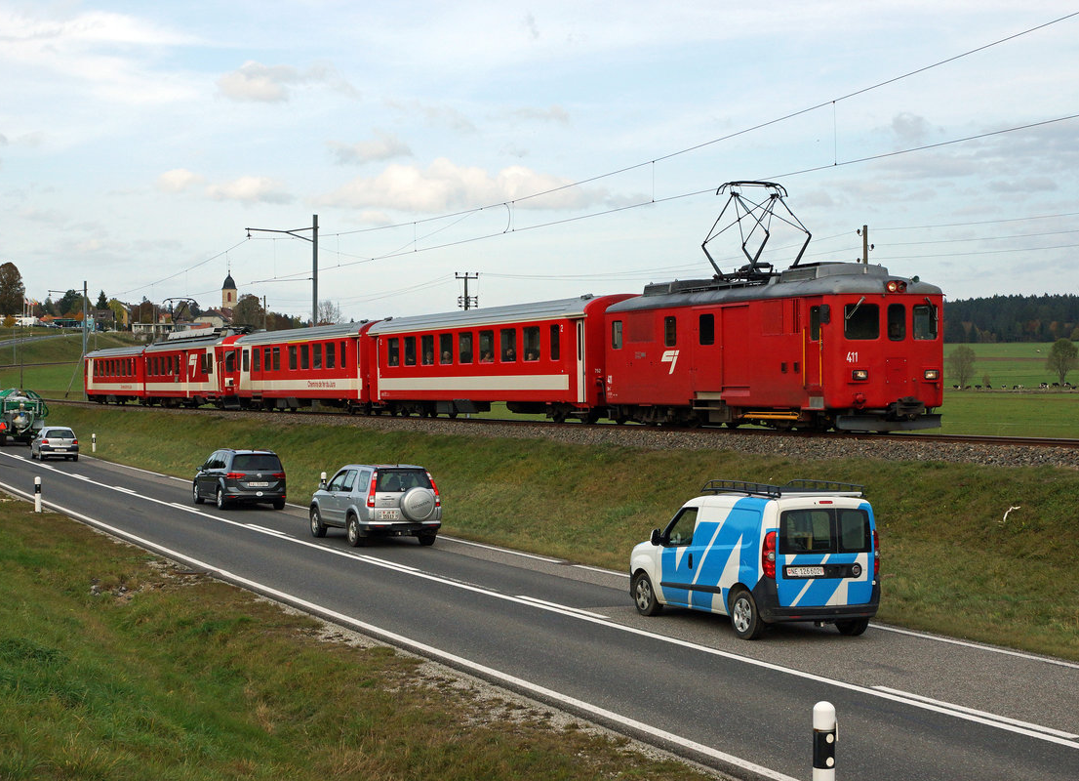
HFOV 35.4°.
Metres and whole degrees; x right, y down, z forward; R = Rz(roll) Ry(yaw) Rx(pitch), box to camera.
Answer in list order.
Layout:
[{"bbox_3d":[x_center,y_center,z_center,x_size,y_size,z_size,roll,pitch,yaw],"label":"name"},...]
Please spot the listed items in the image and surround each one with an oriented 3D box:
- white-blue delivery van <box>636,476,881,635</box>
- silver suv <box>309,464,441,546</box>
[{"bbox_3d":[2.814,2.214,23.364,1.880,1.990,4.390,0,0,-24],"label":"white-blue delivery van"},{"bbox_3d":[-3.587,2.418,36.741,1.780,1.710,4.600,0,0,-25],"label":"silver suv"}]

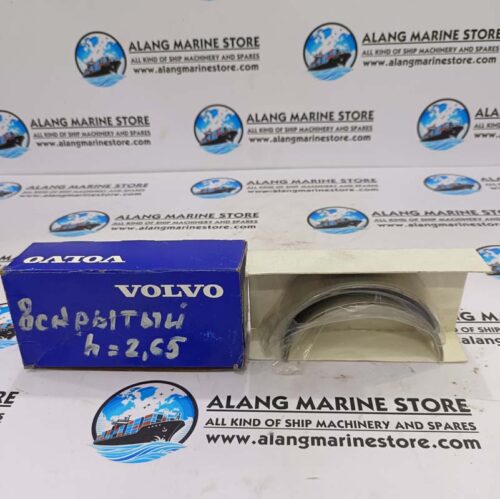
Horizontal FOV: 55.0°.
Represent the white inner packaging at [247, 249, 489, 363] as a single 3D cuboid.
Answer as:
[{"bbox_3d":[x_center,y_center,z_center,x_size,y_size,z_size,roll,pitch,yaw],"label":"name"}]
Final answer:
[{"bbox_3d":[0.076,0.039,0.334,0.153,0.068,0.038,0,25,4],"label":"white inner packaging"}]

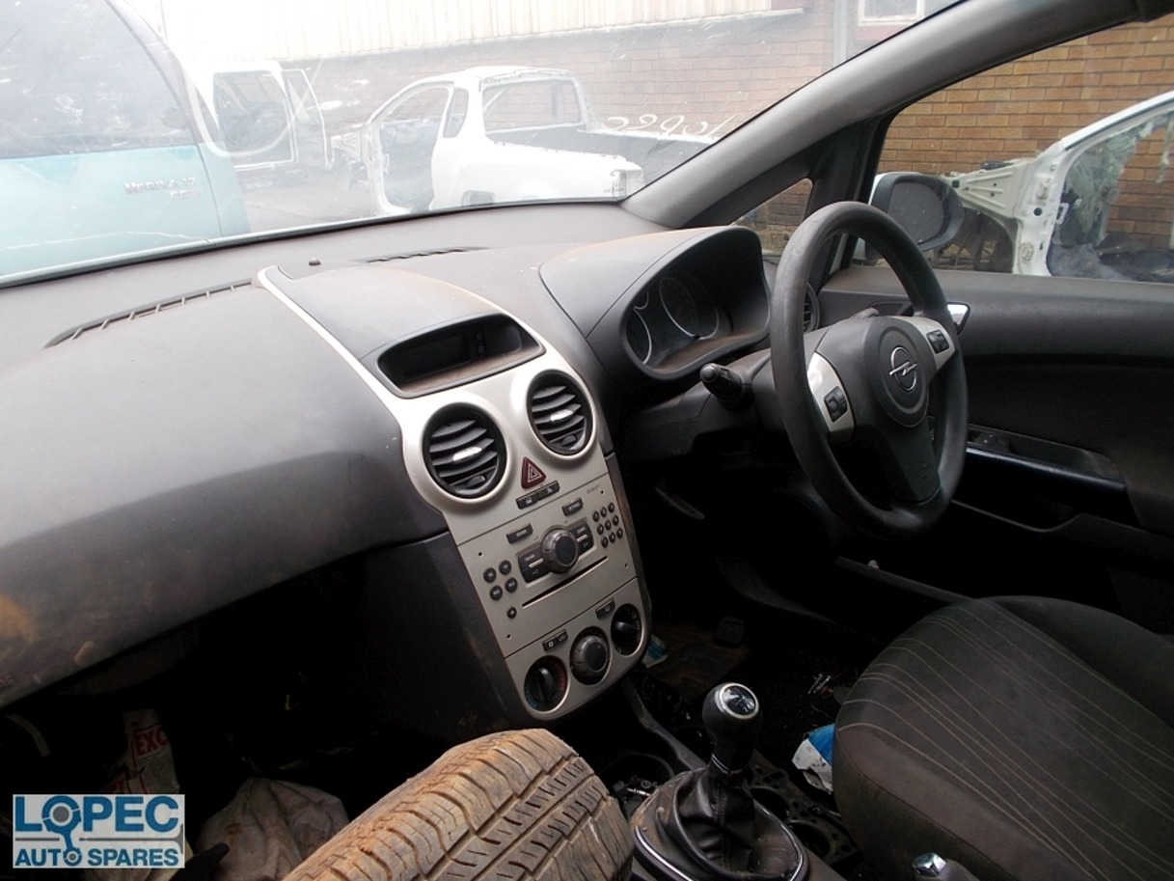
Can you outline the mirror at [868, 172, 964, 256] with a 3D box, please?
[{"bbox_3d":[0.513,-0.363,1.420,0.200,0.135,0.105,-19,26,-35],"label":"mirror"}]

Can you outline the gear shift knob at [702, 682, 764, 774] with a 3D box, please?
[{"bbox_3d":[0.130,0.256,0.785,0.052,0.083,0.052,3,27,-2],"label":"gear shift knob"}]

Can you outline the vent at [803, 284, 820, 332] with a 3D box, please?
[{"bbox_3d":[0.325,-0.194,1.325,0.045,0.100,0.100,1,18,45],"label":"vent"}]

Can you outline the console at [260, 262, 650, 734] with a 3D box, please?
[{"bbox_3d":[-0.140,0.030,0.963,0.400,0.410,0.250,16,28,40],"label":"console"}]

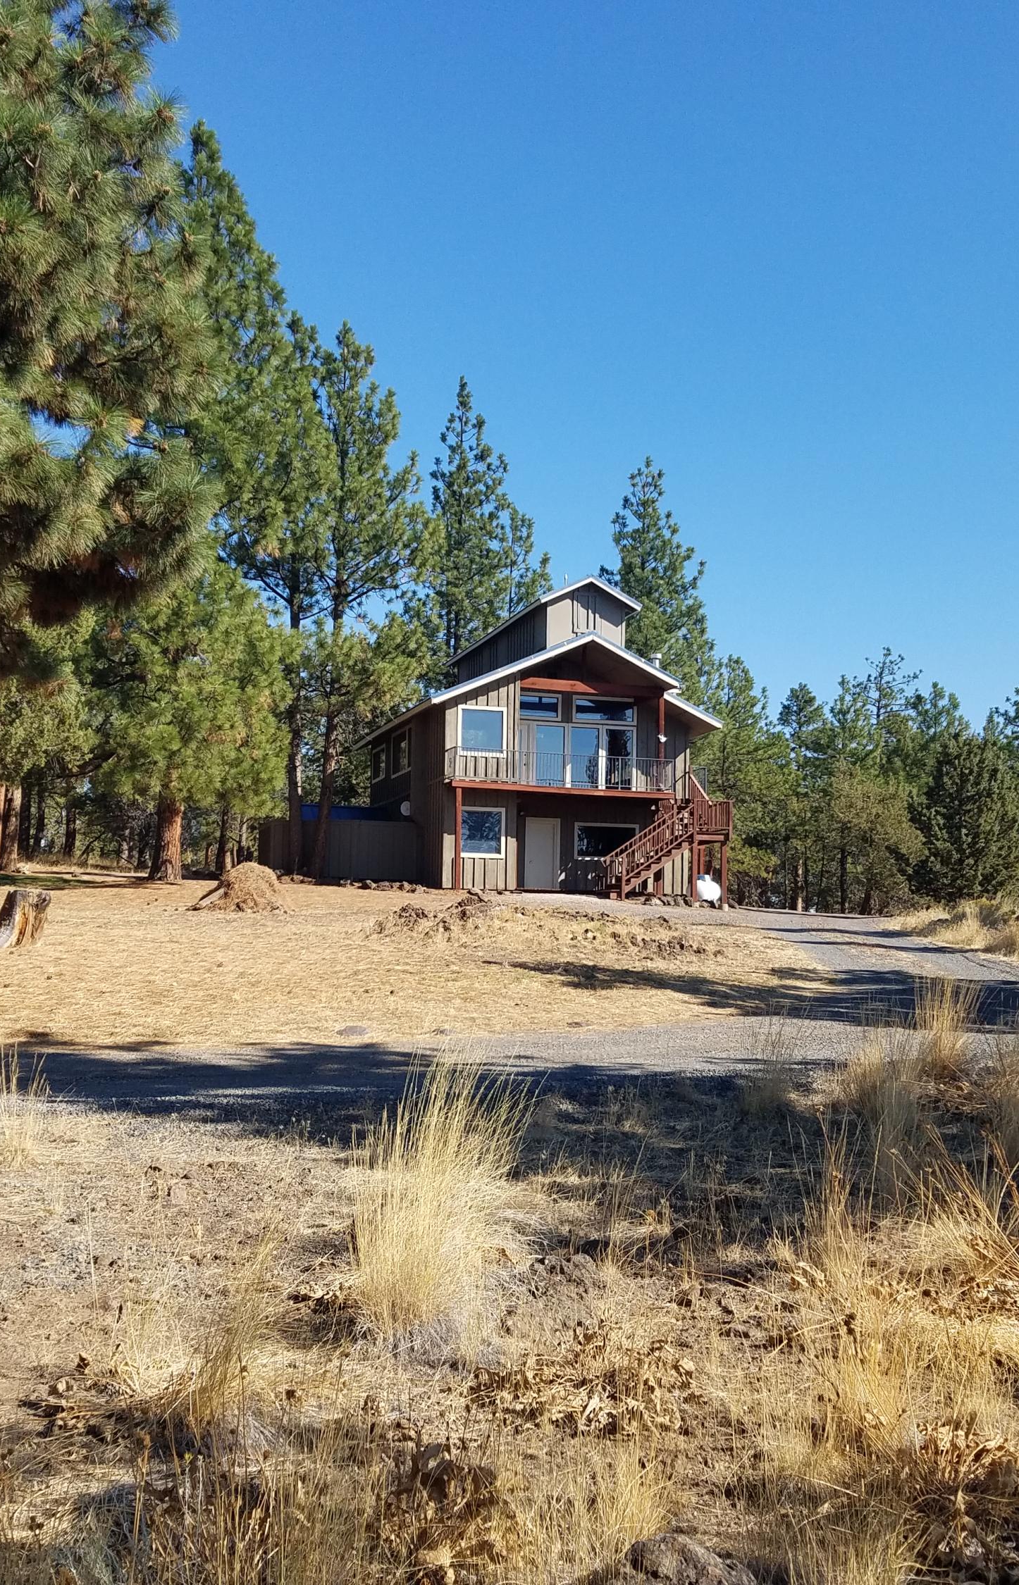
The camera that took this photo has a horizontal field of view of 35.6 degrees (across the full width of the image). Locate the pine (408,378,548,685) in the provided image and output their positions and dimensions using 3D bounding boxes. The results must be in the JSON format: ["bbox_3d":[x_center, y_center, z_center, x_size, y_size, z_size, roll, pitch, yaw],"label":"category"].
[{"bbox_3d":[-1.741,-6.283,63.976,5.800,21.600,5.800,1,-6,-2],"label":"pine"}]

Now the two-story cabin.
[{"bbox_3d":[0.770,-1.184,49.880,9.800,9.350,11.000,3,-6,-18],"label":"two-story cabin"}]

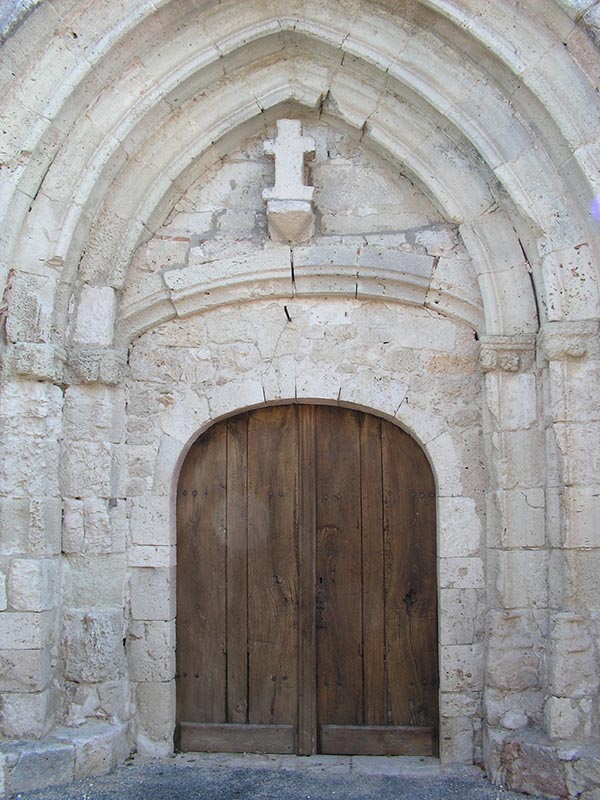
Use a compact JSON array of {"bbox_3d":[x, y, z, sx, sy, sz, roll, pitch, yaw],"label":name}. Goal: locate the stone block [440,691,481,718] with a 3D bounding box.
[{"bbox_3d":[1.044,1.980,5.476,0.250,0.169,0.220,-1,-9,5],"label":"stone block"}]

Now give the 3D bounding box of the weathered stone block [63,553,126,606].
[{"bbox_3d":[-1.241,1.084,5.077,0.295,0.302,0.330,-1,-6,4],"label":"weathered stone block"}]

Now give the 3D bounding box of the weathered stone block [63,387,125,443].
[{"bbox_3d":[-1.279,0.108,5.188,0.287,0.346,0.330,-1,-6,4],"label":"weathered stone block"}]

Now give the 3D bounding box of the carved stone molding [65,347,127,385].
[{"bbox_3d":[-1.366,-0.223,5.657,0.330,0.207,0.340,-1,-9,3],"label":"carved stone molding"}]

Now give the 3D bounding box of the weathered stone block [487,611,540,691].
[{"bbox_3d":[1.332,1.567,5.270,0.296,0.463,0.300,-1,-9,5],"label":"weathered stone block"}]

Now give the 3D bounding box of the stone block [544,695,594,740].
[{"bbox_3d":[1.401,1.668,4.432,0.234,0.216,0.230,-1,-6,4],"label":"stone block"}]

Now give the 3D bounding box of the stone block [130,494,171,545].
[{"bbox_3d":[-1.021,0.845,5.837,0.260,0.353,0.250,-1,-9,5],"label":"stone block"}]

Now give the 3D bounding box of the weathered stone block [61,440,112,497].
[{"bbox_3d":[-1.389,0.470,5.595,0.335,0.362,0.300,-1,-9,3],"label":"weathered stone block"}]

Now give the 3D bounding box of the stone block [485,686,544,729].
[{"bbox_3d":[1.322,1.912,5.232,0.321,0.223,0.300,-1,-9,3],"label":"stone block"}]

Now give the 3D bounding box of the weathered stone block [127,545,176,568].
[{"bbox_3d":[-0.948,1.002,5.353,0.273,0.143,0.200,-1,-6,4],"label":"weathered stone block"}]

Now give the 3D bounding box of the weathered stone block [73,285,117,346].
[{"bbox_3d":[-1.397,-0.557,5.795,0.277,0.403,0.250,-1,-9,5],"label":"weathered stone block"}]

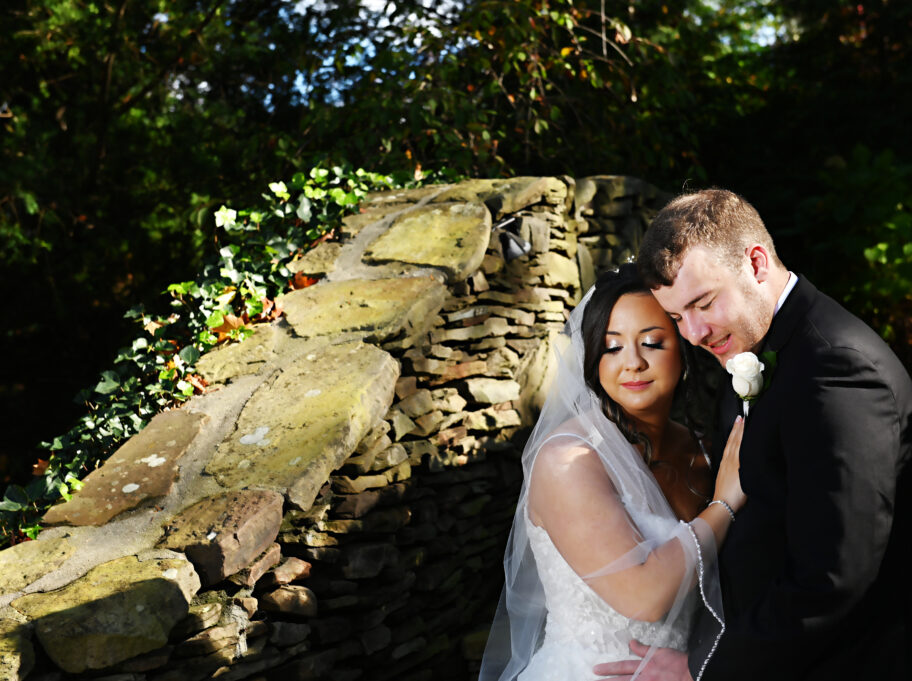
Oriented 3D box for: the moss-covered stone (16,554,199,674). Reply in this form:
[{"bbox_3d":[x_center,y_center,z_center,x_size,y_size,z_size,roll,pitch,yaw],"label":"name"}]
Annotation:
[{"bbox_3d":[-0.560,0.450,2.880,0.305,0.105,0.185,-6,24,19],"label":"moss-covered stone"}]

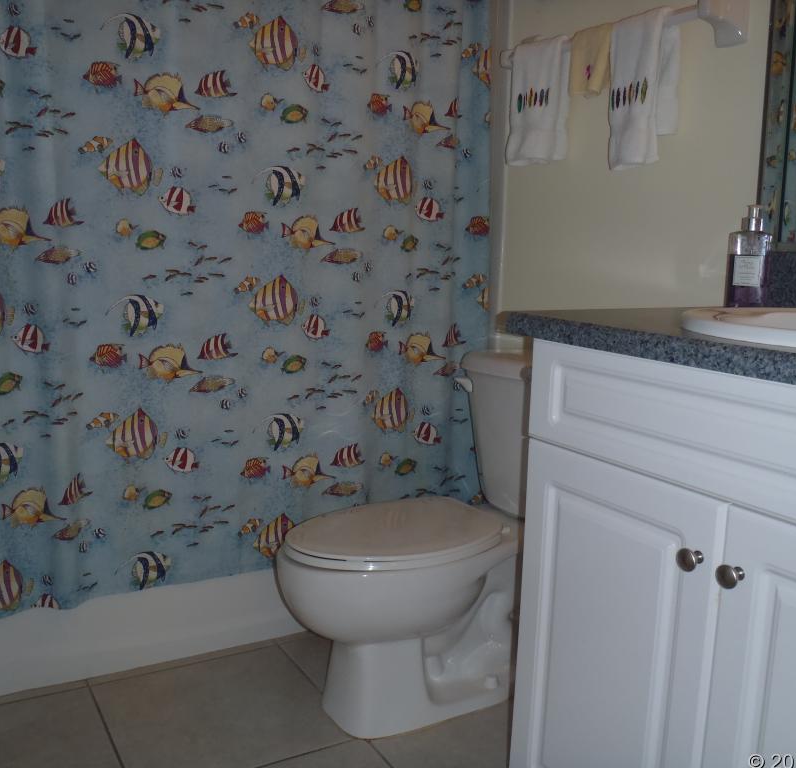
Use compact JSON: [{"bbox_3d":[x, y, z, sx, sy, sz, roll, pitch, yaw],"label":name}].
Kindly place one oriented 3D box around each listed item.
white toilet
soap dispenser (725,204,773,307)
[{"bbox_3d":[0.096,0.325,1.775,0.739,0.725,0.432,-4,11,-30],"label":"white toilet"},{"bbox_3d":[0.593,-0.210,1.399,0.060,0.178,0.064,7,11,31],"label":"soap dispenser"}]

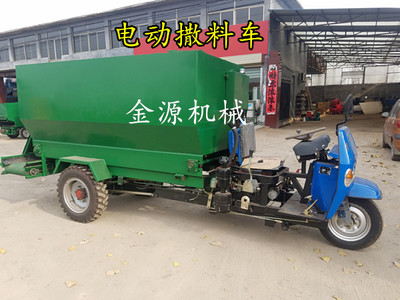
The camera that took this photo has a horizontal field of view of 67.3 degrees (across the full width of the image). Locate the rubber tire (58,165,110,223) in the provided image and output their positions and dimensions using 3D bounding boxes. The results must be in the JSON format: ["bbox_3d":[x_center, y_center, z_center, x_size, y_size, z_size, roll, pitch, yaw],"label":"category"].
[{"bbox_3d":[-1.485,0.548,3.787,0.710,0.710,0.195,4,9,27],"label":"rubber tire"}]

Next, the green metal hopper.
[{"bbox_3d":[-1.042,-0.365,4.101,3.279,1.455,1.397,4,9,25],"label":"green metal hopper"}]

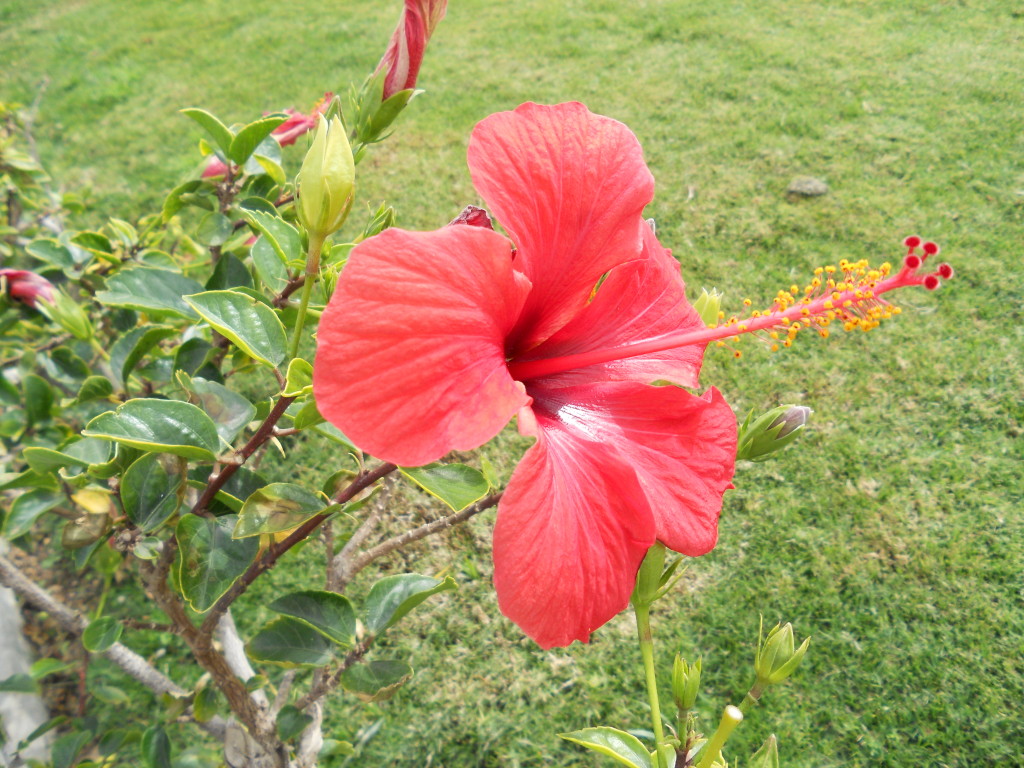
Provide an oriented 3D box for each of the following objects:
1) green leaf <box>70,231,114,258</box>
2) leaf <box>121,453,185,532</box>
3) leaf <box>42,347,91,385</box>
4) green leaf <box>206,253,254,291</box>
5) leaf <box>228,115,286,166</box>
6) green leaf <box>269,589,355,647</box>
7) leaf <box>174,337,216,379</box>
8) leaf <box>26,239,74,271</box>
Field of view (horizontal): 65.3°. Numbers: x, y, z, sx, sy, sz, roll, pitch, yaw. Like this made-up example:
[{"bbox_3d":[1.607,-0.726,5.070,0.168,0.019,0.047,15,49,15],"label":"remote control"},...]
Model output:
[{"bbox_3d":[-0.262,-0.087,0.500,0.030,0.009,0.017,18,41,8],"label":"green leaf"},{"bbox_3d":[-0.175,0.052,0.388,0.030,0.041,0.012,14,7,-1],"label":"leaf"},{"bbox_3d":[-0.294,-0.012,0.527,0.035,0.012,0.024,30,53,-8],"label":"leaf"},{"bbox_3d":[-0.158,-0.059,0.450,0.028,0.031,0.012,-5,0,-8],"label":"green leaf"},{"bbox_3d":[-0.142,-0.138,0.455,0.040,0.010,0.021,-36,50,14],"label":"leaf"},{"bbox_3d":[-0.107,0.129,0.425,0.052,0.012,0.033,30,59,-11],"label":"green leaf"},{"bbox_3d":[-0.184,-0.013,0.460,0.024,0.029,0.012,14,0,-1],"label":"leaf"},{"bbox_3d":[-0.332,-0.092,0.575,0.035,0.012,0.024,25,42,-17],"label":"leaf"}]

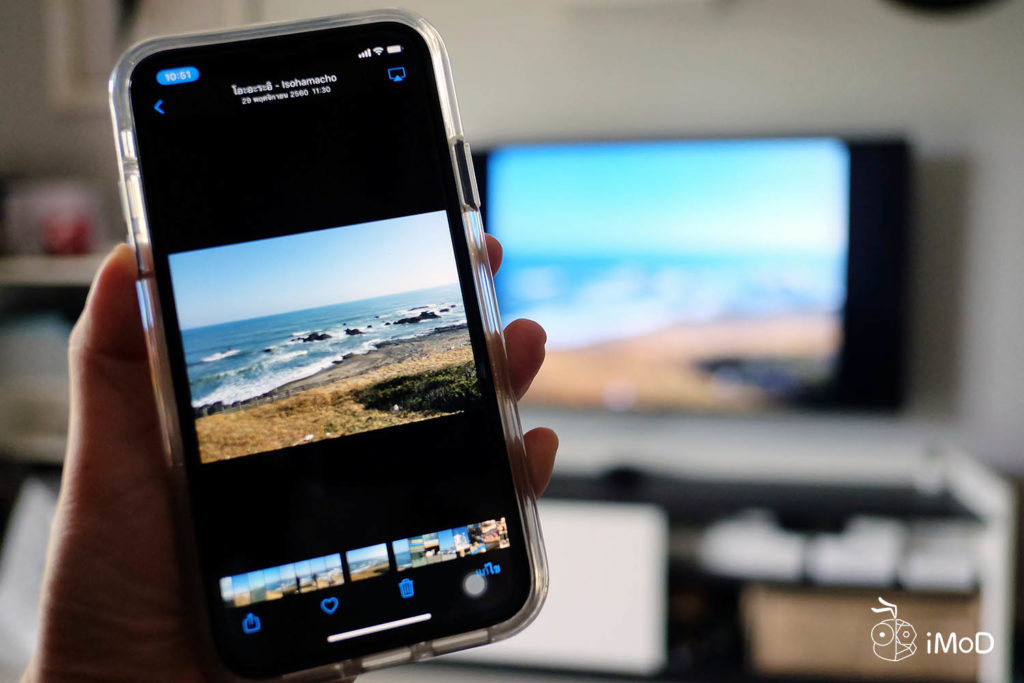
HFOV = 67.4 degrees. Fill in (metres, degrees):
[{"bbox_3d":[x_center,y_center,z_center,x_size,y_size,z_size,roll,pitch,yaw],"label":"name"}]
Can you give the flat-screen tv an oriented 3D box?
[{"bbox_3d":[0.345,-0.148,1.802,1.100,0.617,0.060,0,3,6],"label":"flat-screen tv"}]

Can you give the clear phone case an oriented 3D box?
[{"bbox_3d":[-0.044,-0.001,0.191,0.080,0.158,0.012,-10,-4,-7],"label":"clear phone case"}]

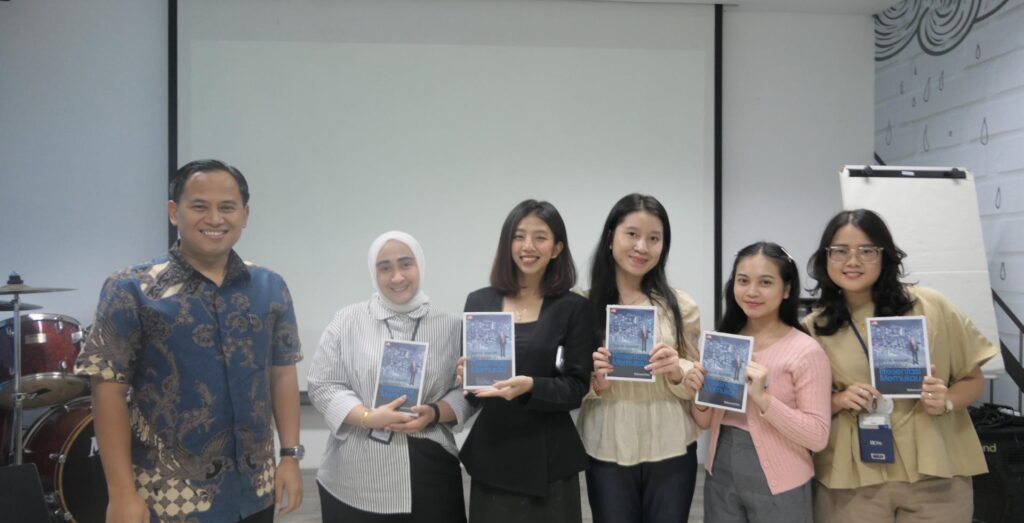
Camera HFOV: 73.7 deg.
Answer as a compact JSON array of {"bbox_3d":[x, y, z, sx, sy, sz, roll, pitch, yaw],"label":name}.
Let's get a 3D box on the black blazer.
[{"bbox_3d":[0.041,0.383,2.060,0.400,0.610,0.280,0,0,5],"label":"black blazer"}]

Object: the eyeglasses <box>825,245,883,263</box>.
[{"bbox_3d":[0.948,-0.022,1.890,0.142,0.048,0.140,0,0,24],"label":"eyeglasses"}]

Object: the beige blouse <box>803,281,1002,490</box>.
[{"bbox_3d":[1.093,0.346,1.950,0.500,0.560,0.320,0,0,19],"label":"beige blouse"}]

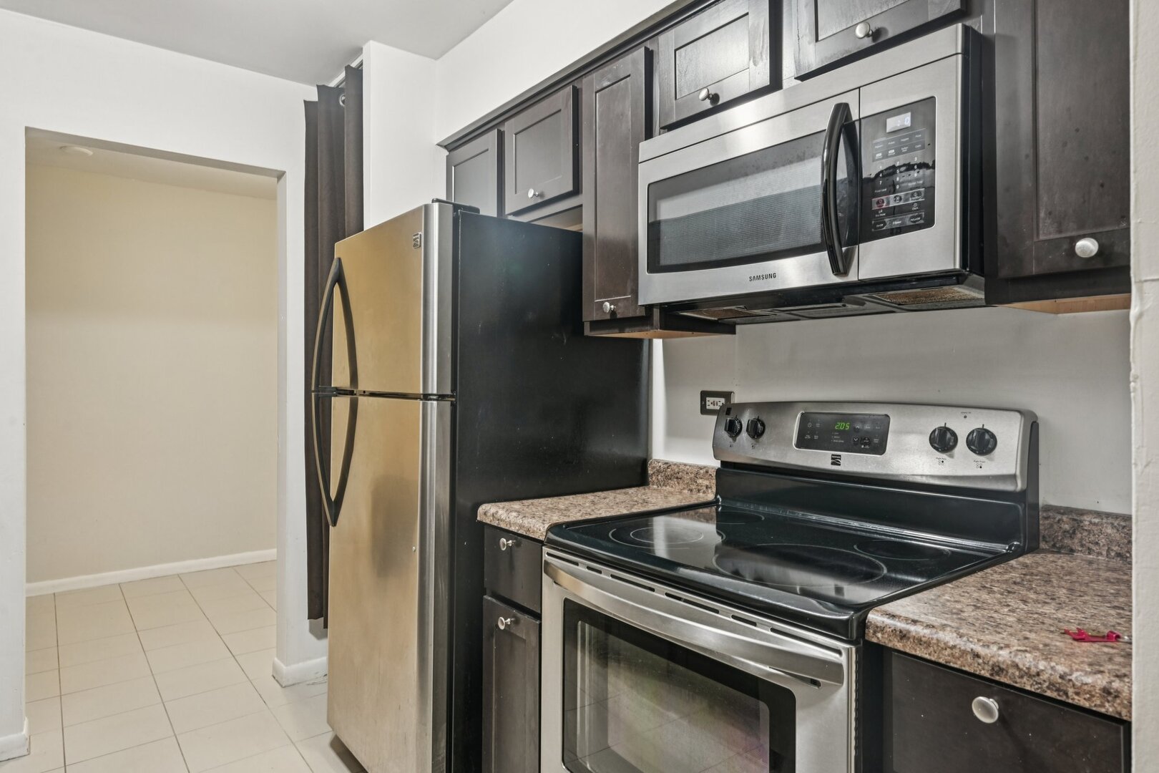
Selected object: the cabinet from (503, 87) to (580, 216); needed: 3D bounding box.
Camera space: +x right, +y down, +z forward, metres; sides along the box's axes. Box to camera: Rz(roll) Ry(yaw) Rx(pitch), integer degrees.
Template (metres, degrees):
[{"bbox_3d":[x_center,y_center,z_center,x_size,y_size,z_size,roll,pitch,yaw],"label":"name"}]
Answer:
[{"bbox_3d":[-0.020,-0.756,2.202,0.315,0.324,0.377,0,0,-40],"label":"cabinet"}]

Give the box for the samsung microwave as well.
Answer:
[{"bbox_3d":[0.538,-0.394,1.485,0.390,0.437,0.757,0,0,-40],"label":"samsung microwave"}]

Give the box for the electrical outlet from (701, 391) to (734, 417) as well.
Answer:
[{"bbox_3d":[0.411,0.049,1.927,0.013,0.072,0.120,0,0,-40],"label":"electrical outlet"}]

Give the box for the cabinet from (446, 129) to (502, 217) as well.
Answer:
[{"bbox_3d":[-0.291,-0.758,2.525,0.315,0.322,0.368,0,0,-40],"label":"cabinet"}]

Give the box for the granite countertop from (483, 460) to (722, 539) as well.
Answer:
[{"bbox_3d":[0.074,0.299,1.827,0.655,0.123,0.303,0,0,-40],"label":"granite countertop"}]

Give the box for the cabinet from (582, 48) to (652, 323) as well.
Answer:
[{"bbox_3d":[0.215,-0.546,1.921,0.315,0.738,0.270,0,0,-40],"label":"cabinet"}]

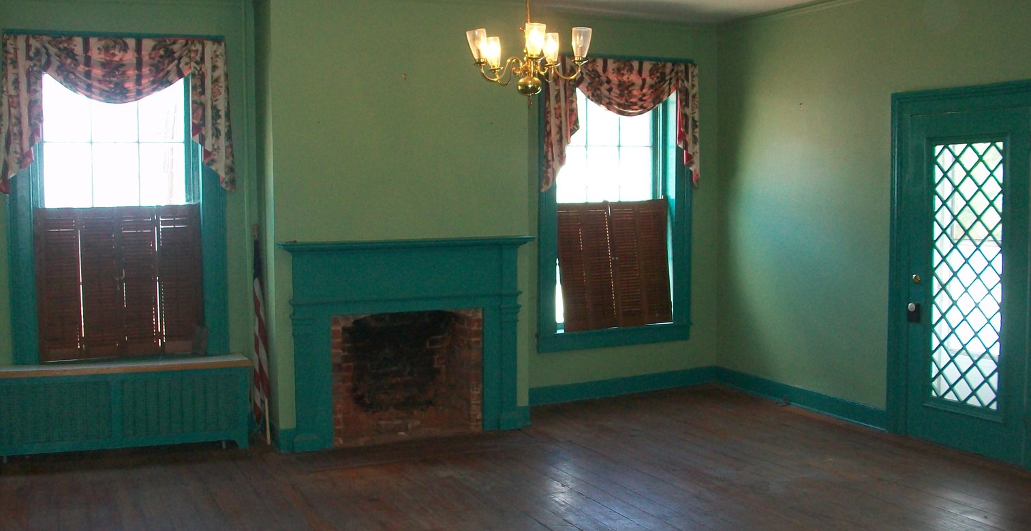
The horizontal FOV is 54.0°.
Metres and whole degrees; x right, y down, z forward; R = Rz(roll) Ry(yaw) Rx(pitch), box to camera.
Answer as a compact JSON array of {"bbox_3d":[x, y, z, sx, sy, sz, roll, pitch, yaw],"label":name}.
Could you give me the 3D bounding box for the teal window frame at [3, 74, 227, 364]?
[{"bbox_3d":[-2.511,-0.404,6.460,1.296,2.098,0.186,-2,5,-25],"label":"teal window frame"}]

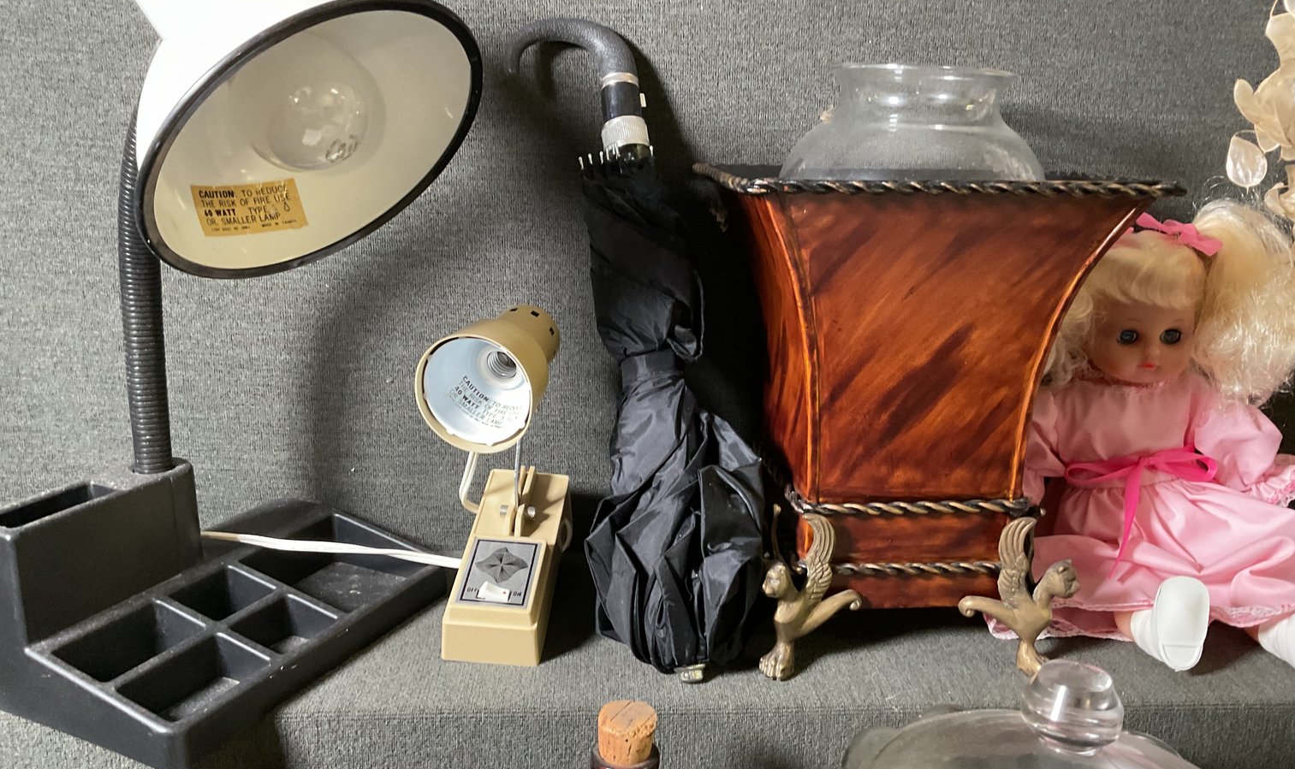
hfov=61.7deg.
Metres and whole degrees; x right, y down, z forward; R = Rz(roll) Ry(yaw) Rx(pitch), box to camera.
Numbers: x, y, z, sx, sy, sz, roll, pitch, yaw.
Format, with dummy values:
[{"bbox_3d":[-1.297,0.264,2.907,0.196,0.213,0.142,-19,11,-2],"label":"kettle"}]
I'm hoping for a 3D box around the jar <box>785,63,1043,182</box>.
[{"bbox_3d":[0.139,-0.094,0.596,0.152,0.152,0.152,4,15,-1],"label":"jar"}]

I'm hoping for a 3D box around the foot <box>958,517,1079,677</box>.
[{"bbox_3d":[0.205,0.116,0.596,0.064,0.085,0.052,15,20,41],"label":"foot"}]

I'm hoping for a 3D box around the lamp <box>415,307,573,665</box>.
[{"bbox_3d":[-0.090,0.050,0.645,0.080,0.177,0.143,2,15,4],"label":"lamp"}]

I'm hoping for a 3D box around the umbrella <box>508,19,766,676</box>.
[{"bbox_3d":[-0.005,-0.025,0.611,0.118,0.377,0.085,-6,-8,-3],"label":"umbrella"}]

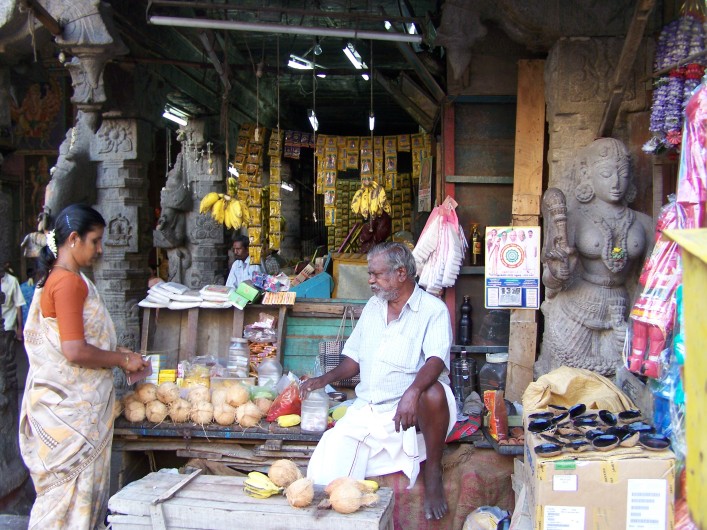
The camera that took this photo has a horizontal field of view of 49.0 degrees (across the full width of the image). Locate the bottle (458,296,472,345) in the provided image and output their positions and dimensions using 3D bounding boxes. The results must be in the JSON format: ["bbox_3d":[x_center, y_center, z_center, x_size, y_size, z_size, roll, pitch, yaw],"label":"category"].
[{"bbox_3d":[0.556,0.275,3.850,0.068,0.238,0.068,0,1,8],"label":"bottle"}]

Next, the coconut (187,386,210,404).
[{"bbox_3d":[-0.689,0.590,3.481,0.100,0.100,0.100,0,5,0],"label":"coconut"}]

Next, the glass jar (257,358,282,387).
[{"bbox_3d":[-0.398,0.543,3.680,0.120,0.200,0.120,0,1,0],"label":"glass jar"}]

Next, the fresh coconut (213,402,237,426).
[{"bbox_3d":[-0.556,0.645,3.358,0.099,0.101,0.099,0,5,0],"label":"fresh coconut"}]

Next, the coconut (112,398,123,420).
[{"bbox_3d":[-1.189,0.710,3.820,0.102,0.104,0.102,0,2,7],"label":"coconut"}]

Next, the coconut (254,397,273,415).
[{"bbox_3d":[-0.399,0.627,3.440,0.096,0.096,0.096,0,5,0],"label":"coconut"}]

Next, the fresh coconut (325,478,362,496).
[{"bbox_3d":[-0.035,0.780,2.678,0.121,0.101,0.103,0,5,0],"label":"fresh coconut"}]

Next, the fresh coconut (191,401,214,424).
[{"bbox_3d":[-0.657,0.642,3.378,0.101,0.103,0.101,0,5,0],"label":"fresh coconut"}]

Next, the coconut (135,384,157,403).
[{"bbox_3d":[-0.929,0.577,3.481,0.100,0.098,0.098,0,5,0],"label":"coconut"}]

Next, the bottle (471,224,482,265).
[{"bbox_3d":[0.629,-0.105,3.950,0.043,0.205,0.043,0,2,7],"label":"bottle"}]

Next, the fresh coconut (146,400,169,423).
[{"bbox_3d":[-0.864,0.648,3.420,0.098,0.098,0.098,0,5,0],"label":"fresh coconut"}]

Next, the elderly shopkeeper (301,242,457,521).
[{"bbox_3d":[0.140,0.409,3.202,0.727,0.981,0.776,3,5,30],"label":"elderly shopkeeper"}]

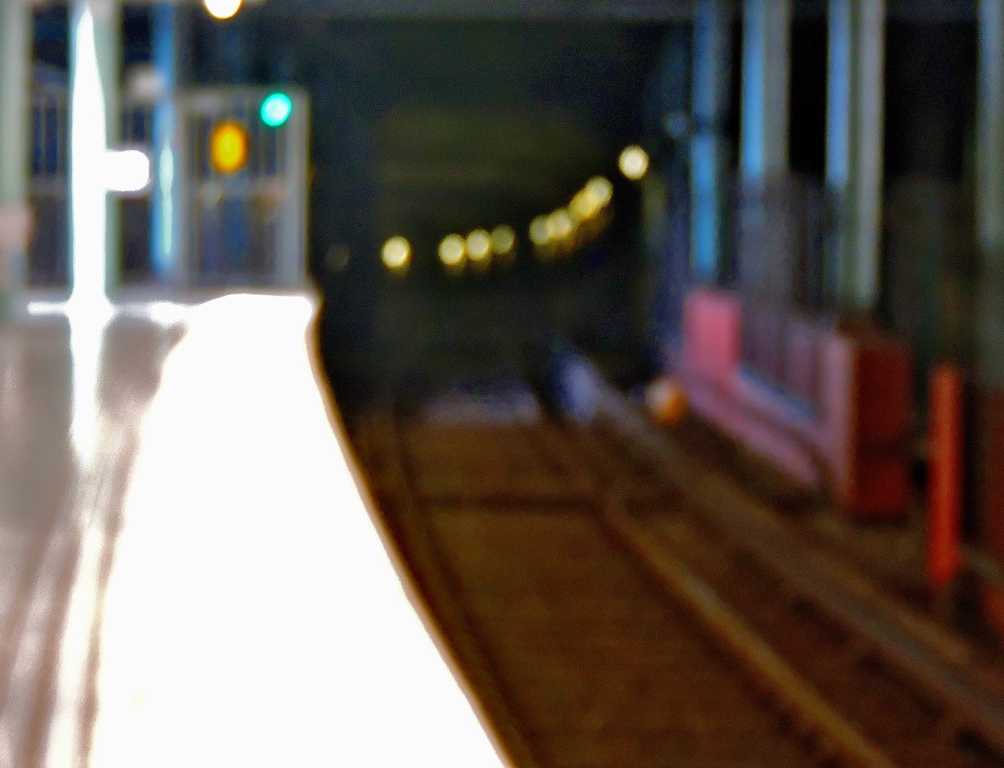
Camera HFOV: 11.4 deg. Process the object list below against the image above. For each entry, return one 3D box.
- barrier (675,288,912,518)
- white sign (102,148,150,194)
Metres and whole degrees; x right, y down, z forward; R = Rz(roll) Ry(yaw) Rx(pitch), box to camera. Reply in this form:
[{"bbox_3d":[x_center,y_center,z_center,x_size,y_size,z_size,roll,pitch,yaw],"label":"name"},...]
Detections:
[{"bbox_3d":[2.715,-0.067,49.469,0.500,1.440,19.000,0,2,-2],"label":"barrier"},{"bbox_3d":[-3.659,-2.071,49.000,0.440,0.420,0.060,0,3,-3],"label":"white sign"}]

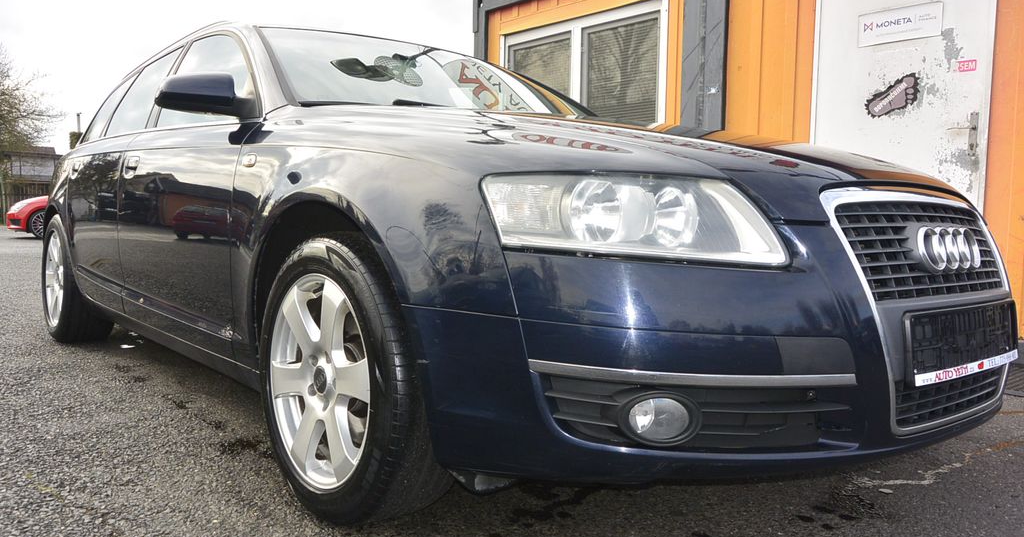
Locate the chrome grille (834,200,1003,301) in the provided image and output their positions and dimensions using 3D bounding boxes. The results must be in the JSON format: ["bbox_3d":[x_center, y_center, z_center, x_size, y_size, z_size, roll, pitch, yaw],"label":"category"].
[{"bbox_3d":[0.874,-0.046,1.552,0.670,0.205,0.120,-1,-13,-41],"label":"chrome grille"}]

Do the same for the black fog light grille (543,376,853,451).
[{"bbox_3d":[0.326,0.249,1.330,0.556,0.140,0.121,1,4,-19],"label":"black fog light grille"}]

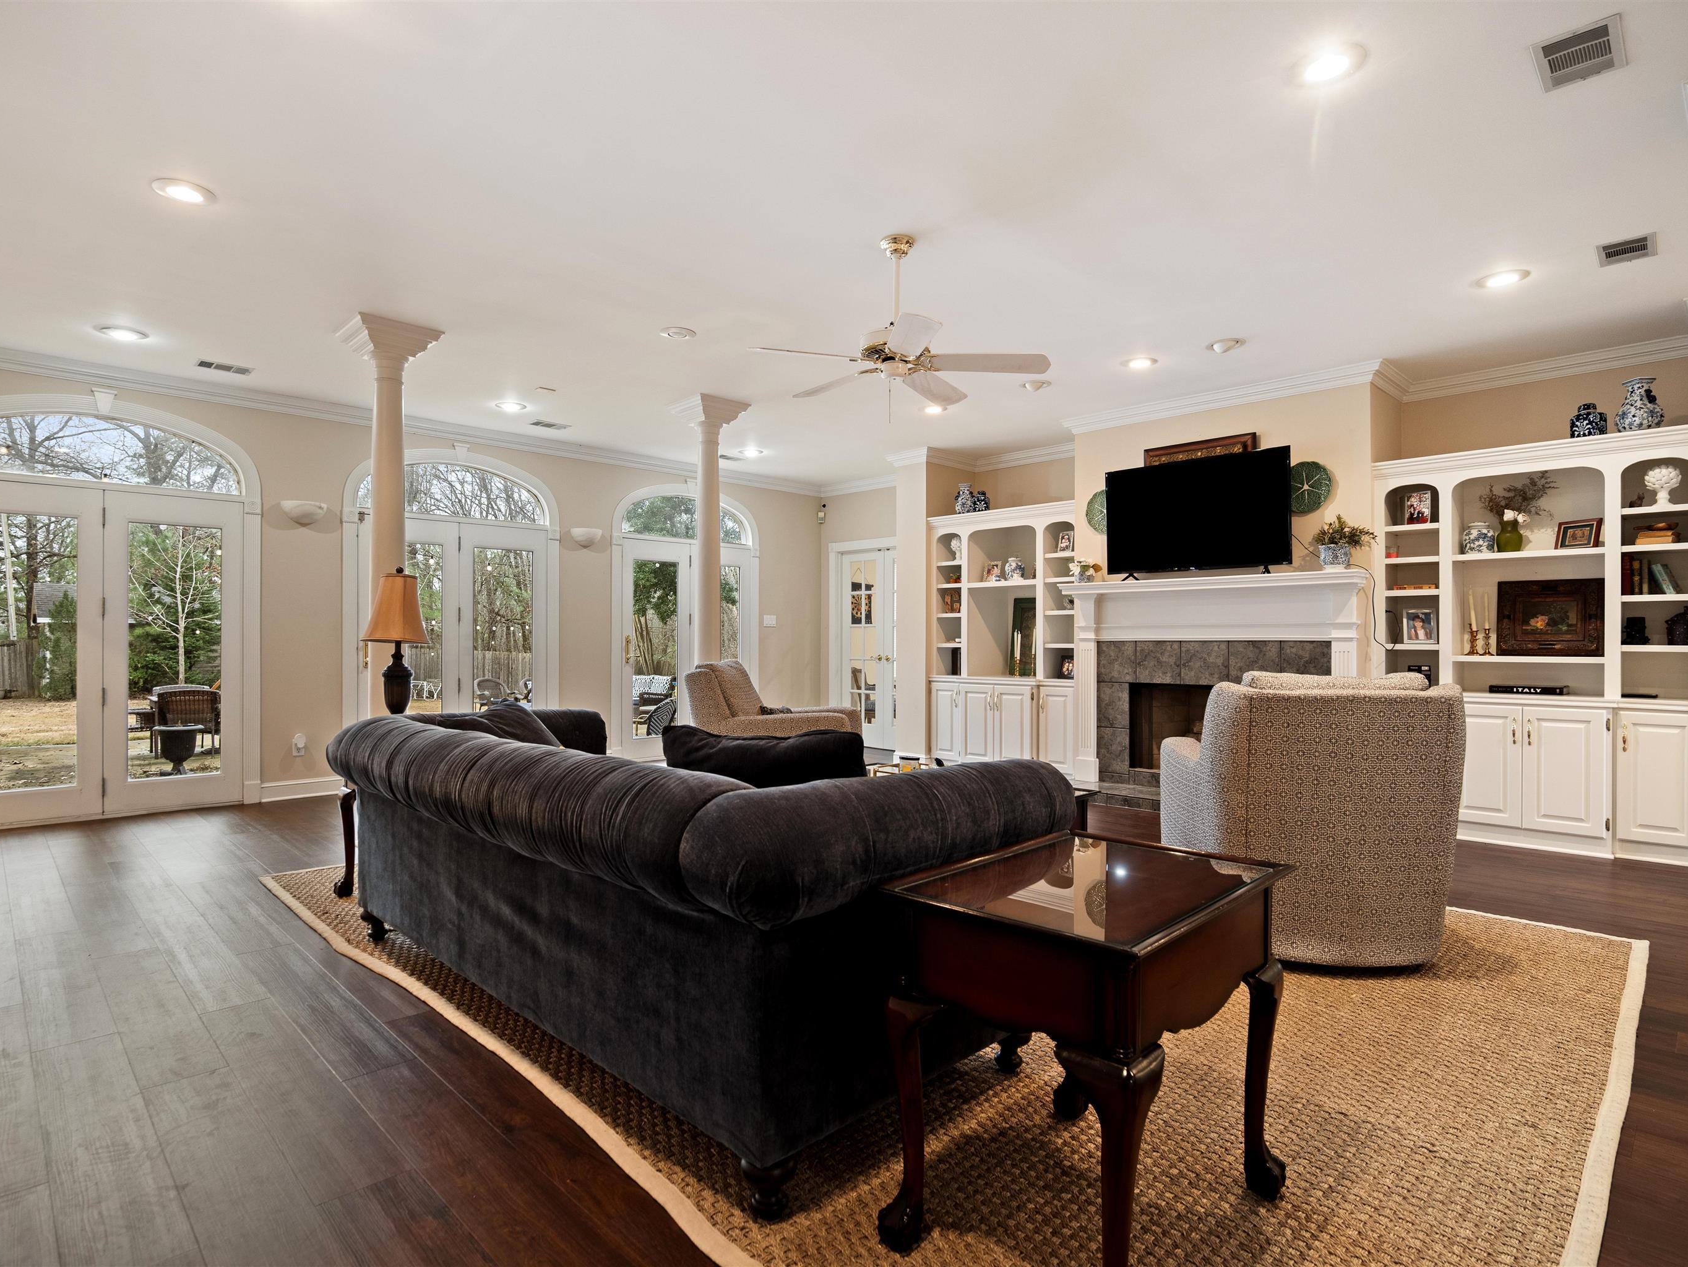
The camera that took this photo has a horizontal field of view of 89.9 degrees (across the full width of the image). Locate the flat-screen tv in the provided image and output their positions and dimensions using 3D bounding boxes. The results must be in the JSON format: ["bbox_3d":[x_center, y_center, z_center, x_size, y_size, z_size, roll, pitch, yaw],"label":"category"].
[{"bbox_3d":[2.363,-0.805,5.753,1.265,0.735,0.080,0,0,45],"label":"flat-screen tv"}]

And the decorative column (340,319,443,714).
[{"bbox_3d":[-2.492,-0.247,4.624,0.430,2.750,0.430,0,0,45],"label":"decorative column"}]

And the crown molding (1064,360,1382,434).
[{"bbox_3d":[2.478,-1.577,5.806,0.090,0.112,2.150,0,0,-44],"label":"crown molding"}]

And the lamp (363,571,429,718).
[{"bbox_3d":[-1.934,0.095,3.644,0.290,0.770,0.290,0,0,-44],"label":"lamp"}]

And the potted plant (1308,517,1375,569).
[{"bbox_3d":[2.996,-0.534,5.079,0.300,0.335,0.400,0,0,-44],"label":"potted plant"}]

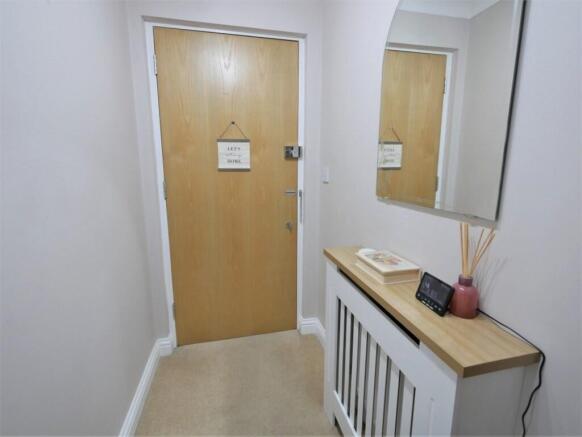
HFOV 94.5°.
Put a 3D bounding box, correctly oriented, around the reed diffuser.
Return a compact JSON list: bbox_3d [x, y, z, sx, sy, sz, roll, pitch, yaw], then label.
[{"bbox_3d":[0.439,0.125,0.671,0.066,0.233,0.078,-2,10,-12],"label":"reed diffuser"}]

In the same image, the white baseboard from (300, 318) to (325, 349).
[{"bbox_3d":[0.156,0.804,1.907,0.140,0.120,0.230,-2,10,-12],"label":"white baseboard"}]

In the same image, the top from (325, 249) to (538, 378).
[{"bbox_3d":[0.324,0.217,0.886,0.182,0.021,0.769,-2,10,-12],"label":"top"}]

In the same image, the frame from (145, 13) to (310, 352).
[{"bbox_3d":[-0.366,-0.128,1.788,0.926,1.998,0.090,-2,10,-12],"label":"frame"}]

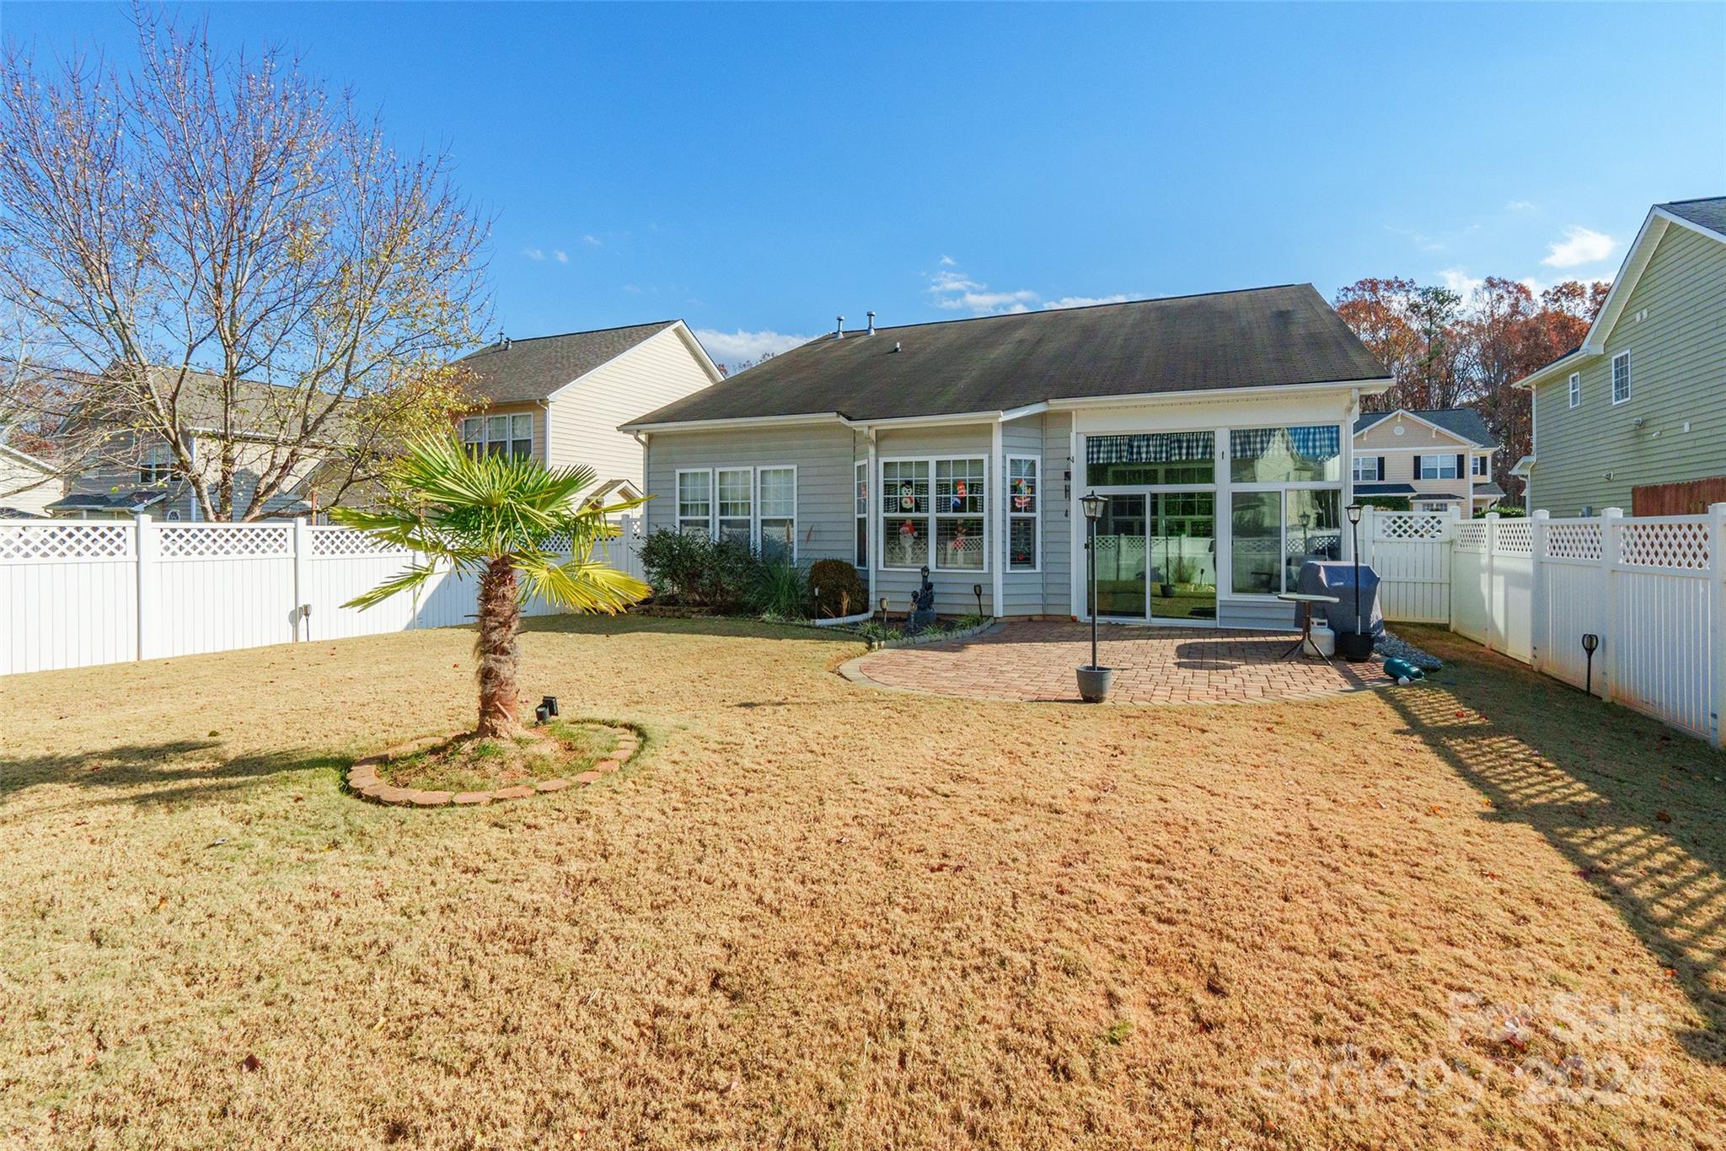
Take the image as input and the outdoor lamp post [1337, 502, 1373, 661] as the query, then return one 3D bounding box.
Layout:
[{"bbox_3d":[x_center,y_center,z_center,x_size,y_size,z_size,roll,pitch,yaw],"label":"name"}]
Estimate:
[{"bbox_3d":[5.960,0.050,9.250,0.340,1.860,0.340,0,3,0],"label":"outdoor lamp post"}]

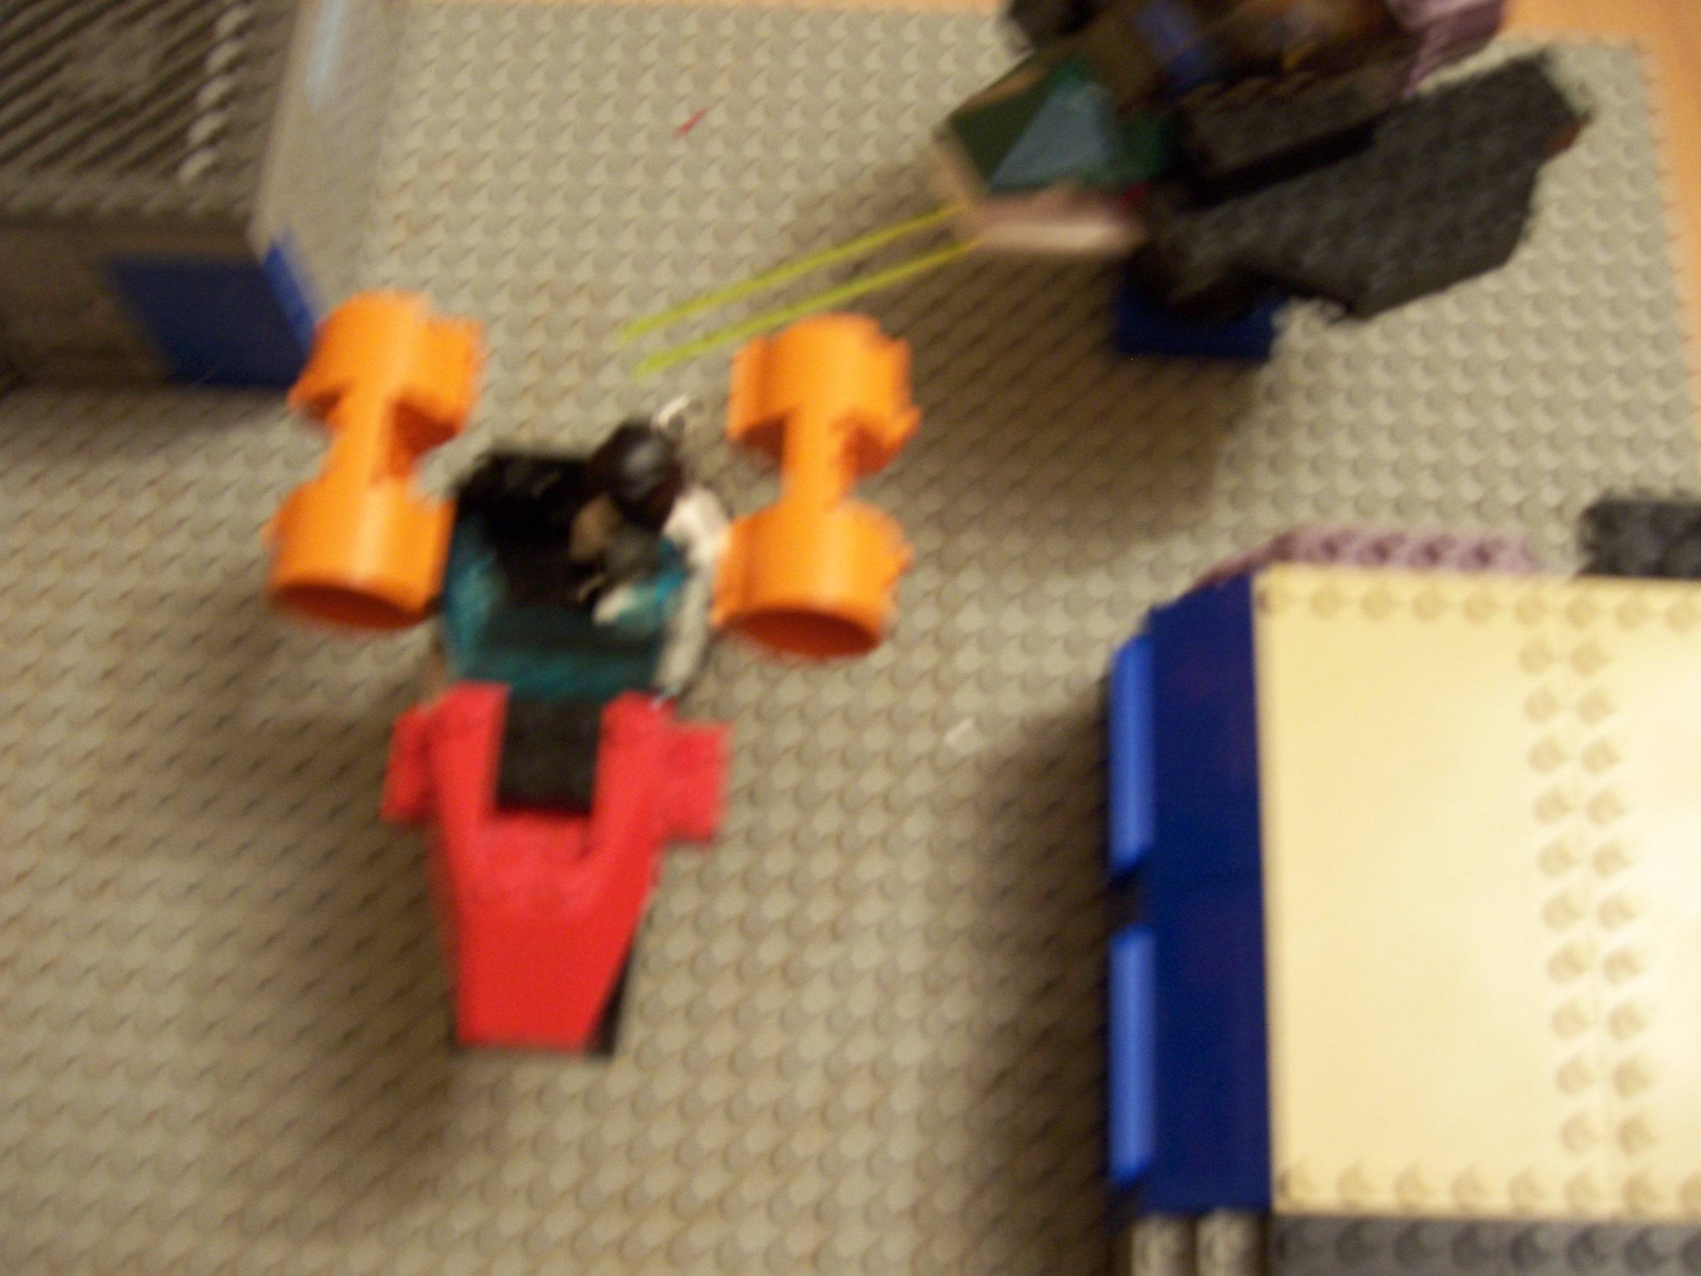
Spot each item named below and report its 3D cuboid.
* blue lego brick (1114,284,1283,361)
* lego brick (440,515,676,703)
[{"bbox_3d":[0.069,-0.066,0.356,0.032,0.011,0.016,3,68,2],"label":"blue lego brick"},{"bbox_3d":[-0.042,-0.004,0.255,0.032,0.017,0.024,3,68,2],"label":"lego brick"}]

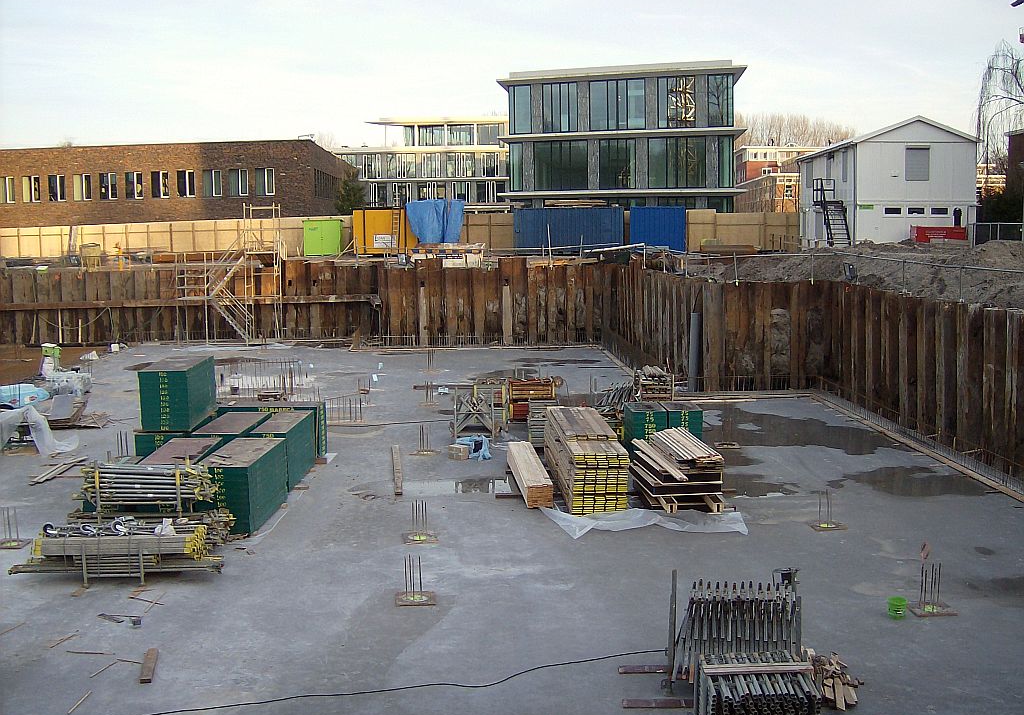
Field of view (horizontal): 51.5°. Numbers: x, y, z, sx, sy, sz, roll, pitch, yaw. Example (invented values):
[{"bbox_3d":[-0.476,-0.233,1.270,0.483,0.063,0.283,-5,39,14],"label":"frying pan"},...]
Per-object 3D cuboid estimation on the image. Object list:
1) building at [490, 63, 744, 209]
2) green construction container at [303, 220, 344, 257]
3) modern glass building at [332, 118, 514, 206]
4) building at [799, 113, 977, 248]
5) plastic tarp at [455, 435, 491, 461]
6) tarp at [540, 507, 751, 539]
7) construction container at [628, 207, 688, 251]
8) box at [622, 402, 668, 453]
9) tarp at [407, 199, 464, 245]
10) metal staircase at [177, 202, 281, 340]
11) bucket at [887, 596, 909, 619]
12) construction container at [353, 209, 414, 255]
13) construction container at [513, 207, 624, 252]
[{"bbox_3d":[7.716,-12.467,69.375,14.700,10.900,14.000,0,7,11],"label":"building"},{"bbox_3d":[-10.640,-6.717,59.800,2.100,2.100,1.100,-1,8,0],"label":"green construction container"},{"bbox_3d":[-9.856,-20.692,127.409,21.000,14.000,14.000,-1,7,0],"label":"modern glass building"},{"bbox_3d":[20.742,-9.693,60.382,6.400,6.450,15.000,0,7,5],"label":"building"},{"bbox_3d":[-0.928,2.175,25.205,0.800,0.380,0.750,-1,7,0],"label":"plastic tarp"},{"bbox_3d":[2.469,3.183,20.641,3.950,0.200,2.000,-1,8,-2],"label":"tarp"},{"bbox_3d":[8.095,-7.096,59.300,3.000,2.580,2.450,0,8,3],"label":"construction container"},{"bbox_3d":[2.953,1.791,23.524,0.770,1.420,1.250,-1,7,0],"label":"box"},{"bbox_3d":[-4.241,-7.553,58.900,3.100,2.500,1.800,-1,8,2],"label":"tarp"},{"bbox_3d":[-12.944,-3.834,49.071,4.550,6.300,1.400,-1,7,1],"label":"metal staircase"},{"bbox_3d":[5.784,3.730,15.928,0.285,0.265,0.285,-1,8,0],"label":"bucket"},{"bbox_3d":[-7.224,-7.139,60.200,2.900,2.550,2.800,0,8,4],"label":"construction container"},{"bbox_3d":[2.996,-6.947,58.113,6.060,2.500,2.440,-1,7,0],"label":"construction container"}]

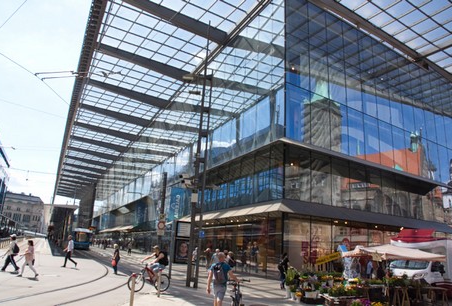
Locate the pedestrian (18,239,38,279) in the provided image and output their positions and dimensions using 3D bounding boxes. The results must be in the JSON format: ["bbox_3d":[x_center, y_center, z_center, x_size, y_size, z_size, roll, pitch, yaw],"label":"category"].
[{"bbox_3d":[-9.216,4.947,16.101,0.800,1.640,0.470,6,-15,-10],"label":"pedestrian"}]

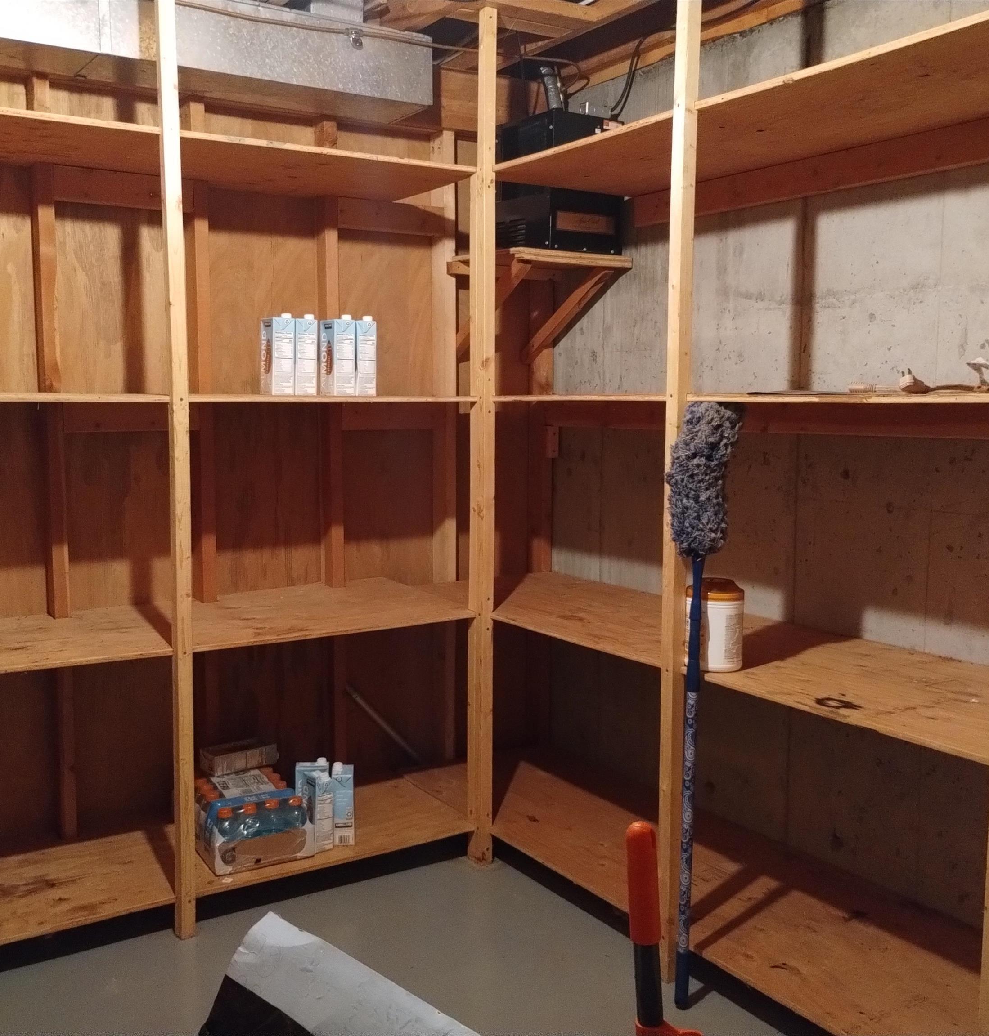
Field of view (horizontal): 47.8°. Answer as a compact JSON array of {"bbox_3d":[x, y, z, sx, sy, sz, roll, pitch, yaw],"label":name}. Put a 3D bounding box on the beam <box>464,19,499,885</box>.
[{"bbox_3d":[-0.034,-0.181,3.069,0.038,2.330,0.075,-3,7,-32],"label":"beam"}]

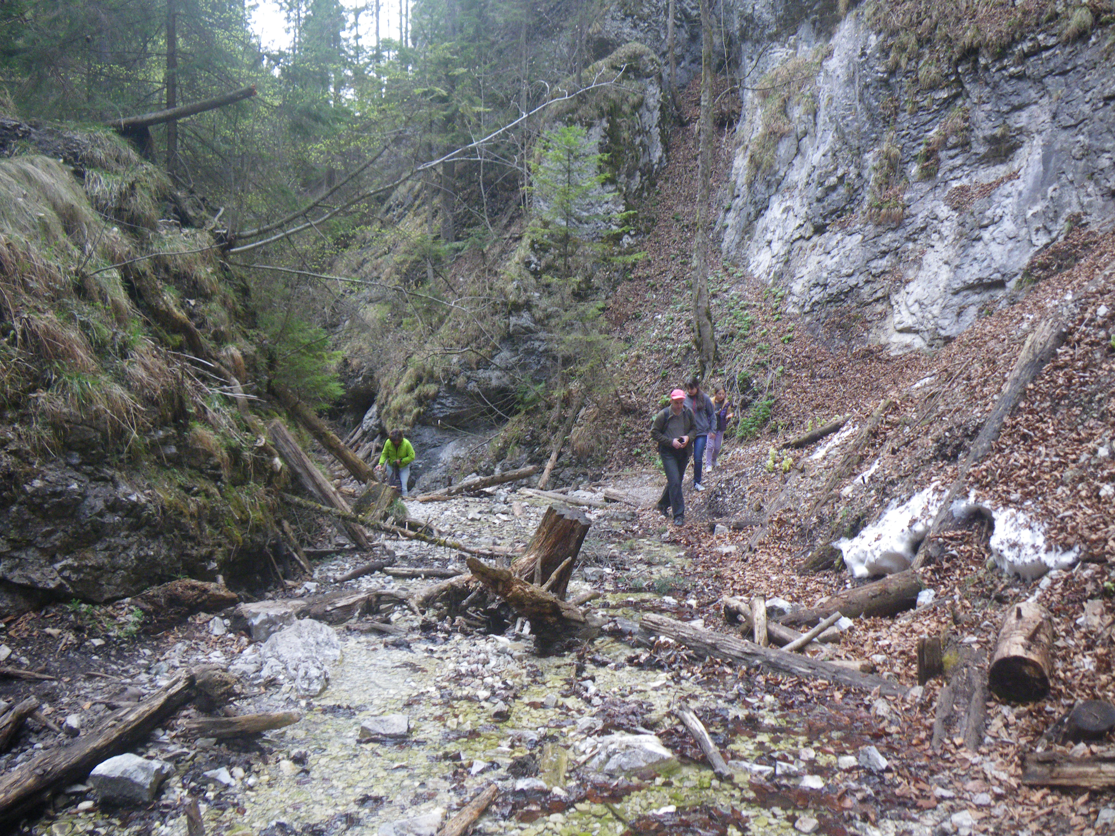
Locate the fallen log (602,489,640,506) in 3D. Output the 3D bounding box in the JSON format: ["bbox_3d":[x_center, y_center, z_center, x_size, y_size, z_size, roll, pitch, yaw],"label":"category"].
[{"bbox_3d":[1.008,1.273,14.400,0.250,0.220,0.700,2,3,-41],"label":"fallen log"}]

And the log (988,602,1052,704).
[{"bbox_3d":[2.390,1.165,4.611,0.290,0.290,0.740,0,12,31],"label":"log"}]

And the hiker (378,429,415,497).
[{"bbox_3d":[-3.118,0.921,17.500,0.660,1.470,0.480,1,-1,-7],"label":"hiker"}]

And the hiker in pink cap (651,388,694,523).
[{"bbox_3d":[1.459,0.495,11.400,0.570,1.730,0.500,1,-1,0],"label":"hiker in pink cap"}]

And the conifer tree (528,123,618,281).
[{"bbox_3d":[0.330,-4.567,19.500,1.900,3.600,1.900,1,-1,0],"label":"conifer tree"}]

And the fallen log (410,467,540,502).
[{"bbox_3d":[-1.522,1.269,17.300,2.400,0.220,0.240,-11,0,-5],"label":"fallen log"}]

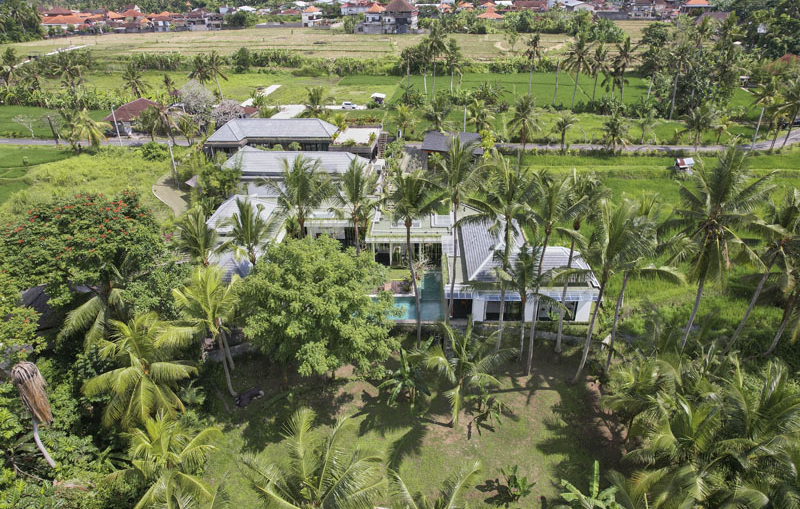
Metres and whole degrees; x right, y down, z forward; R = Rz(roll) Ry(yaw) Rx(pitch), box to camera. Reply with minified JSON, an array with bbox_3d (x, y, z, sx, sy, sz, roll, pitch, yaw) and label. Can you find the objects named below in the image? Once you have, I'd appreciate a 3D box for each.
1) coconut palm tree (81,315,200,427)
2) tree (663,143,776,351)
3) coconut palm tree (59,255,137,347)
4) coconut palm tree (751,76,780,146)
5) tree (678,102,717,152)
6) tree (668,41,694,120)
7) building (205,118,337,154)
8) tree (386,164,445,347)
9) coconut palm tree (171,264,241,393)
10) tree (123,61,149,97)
[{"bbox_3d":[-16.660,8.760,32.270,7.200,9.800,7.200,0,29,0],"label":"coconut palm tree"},{"bbox_3d":[24.520,0.420,39.270,9.200,18.980,9.200,0,27,0],"label":"tree"},{"bbox_3d":[-23.960,4.770,39.940,6.700,9.500,6.700,0,29,0],"label":"coconut palm tree"},{"bbox_3d":[63.321,-24.631,85.335,5.300,12.100,5.300,-1,29,0],"label":"coconut palm tree"},{"bbox_3d":[51.861,-21.959,84.532,6.200,8.500,6.200,-1,29,0],"label":"tree"},{"bbox_3d":[59.330,-36.726,104.103,5.500,16.200,5.500,-1,29,0],"label":"tree"},{"bbox_3d":[-22.536,-21.239,88.163,22.400,5.800,9.000,0,29,2],"label":"building"},{"bbox_3d":[1.130,1.050,40.390,5.090,16.840,5.090,0,27,0],"label":"tree"},{"bbox_3d":[-13.407,6.012,36.466,5.400,11.800,5.400,-1,29,0],"label":"coconut palm tree"},{"bbox_3d":[-70.630,-45.480,131.910,7.790,11.860,7.790,0,27,0],"label":"tree"}]

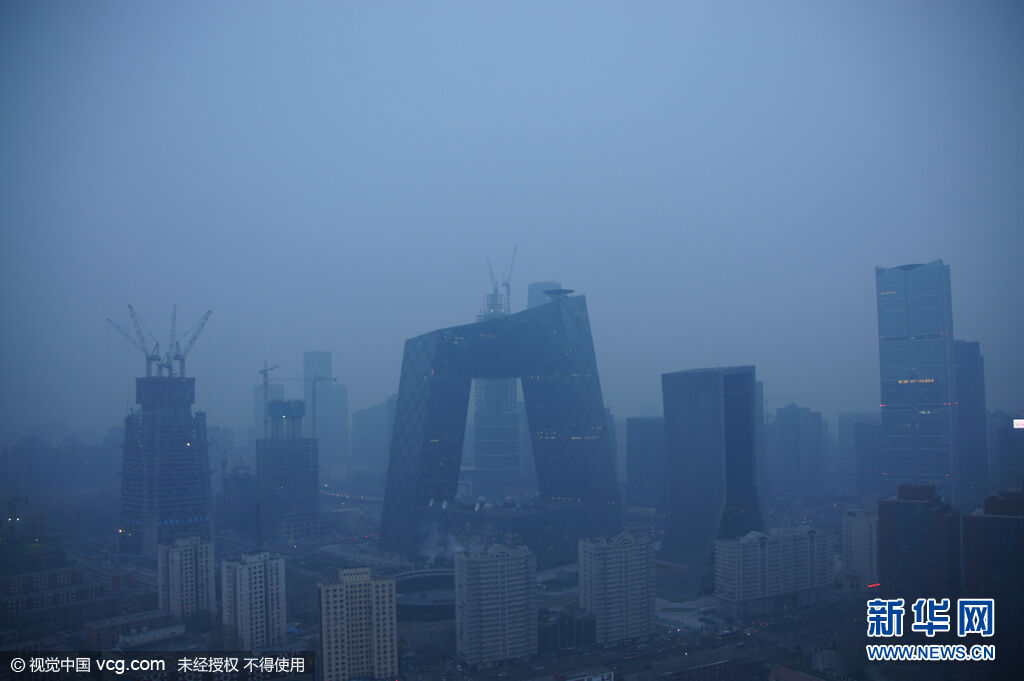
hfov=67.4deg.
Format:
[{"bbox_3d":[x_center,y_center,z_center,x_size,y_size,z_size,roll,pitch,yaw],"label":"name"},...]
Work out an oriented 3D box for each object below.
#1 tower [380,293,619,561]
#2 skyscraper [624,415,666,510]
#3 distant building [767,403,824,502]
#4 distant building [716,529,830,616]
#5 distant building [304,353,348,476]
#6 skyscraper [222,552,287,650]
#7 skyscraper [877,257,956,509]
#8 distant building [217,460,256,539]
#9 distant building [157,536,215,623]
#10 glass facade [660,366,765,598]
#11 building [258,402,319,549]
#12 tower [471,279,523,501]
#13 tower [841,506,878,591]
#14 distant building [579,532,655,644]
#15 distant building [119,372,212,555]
[{"bbox_3d":[-13.000,77.670,721.270,157.000,234.000,157.000,-5,-6,42],"label":"tower"},{"bbox_3d":[166.860,152.710,959.560,44.000,115.000,32.000,-5,-6,42],"label":"skyscraper"},{"bbox_3d":[363.870,138.740,978.040,45.000,121.000,45.000,0,-4,-25],"label":"distant building"},{"bbox_3d":[175.110,151.300,514.690,86.000,47.000,20.000,1,-5,-26],"label":"distant building"},{"bbox_3d":[-375.730,143.770,1549.830,54.000,248.000,74.000,-5,-6,42],"label":"distant building"},{"bbox_3d":[-149.220,150.590,449.400,26.000,51.000,25.000,3,-6,-44],"label":"skyscraper"},{"bbox_3d":[410.790,55.680,777.410,60.000,265.000,48.000,-3,-4,26],"label":"skyscraper"},{"bbox_3d":[-306.450,175.070,859.850,38.000,77.000,36.000,0,-4,-25],"label":"distant building"},{"bbox_3d":[-216.360,158.340,510.090,36.000,49.000,27.000,0,-4,-25],"label":"distant building"},{"bbox_3d":[142.090,97.020,562.090,64.000,157.000,57.000,0,-4,-25],"label":"glass facade"},{"bbox_3d":[-235.800,133.880,806.020,56.000,145.000,46.000,0,-4,-25],"label":"building"},{"bbox_3d":[-20.740,74.920,1097.540,48.000,296.000,48.000,0,-4,-25],"label":"tower"},{"bbox_3d":[246.490,147.470,541.310,19.000,56.000,17.000,1,-5,-26],"label":"tower"},{"bbox_3d":[60.980,144.220,450.650,39.500,55.500,19.500,1,-5,-26],"label":"distant building"},{"bbox_3d":[-337.080,120.170,751.620,72.000,167.000,72.000,-5,-6,42],"label":"distant building"}]

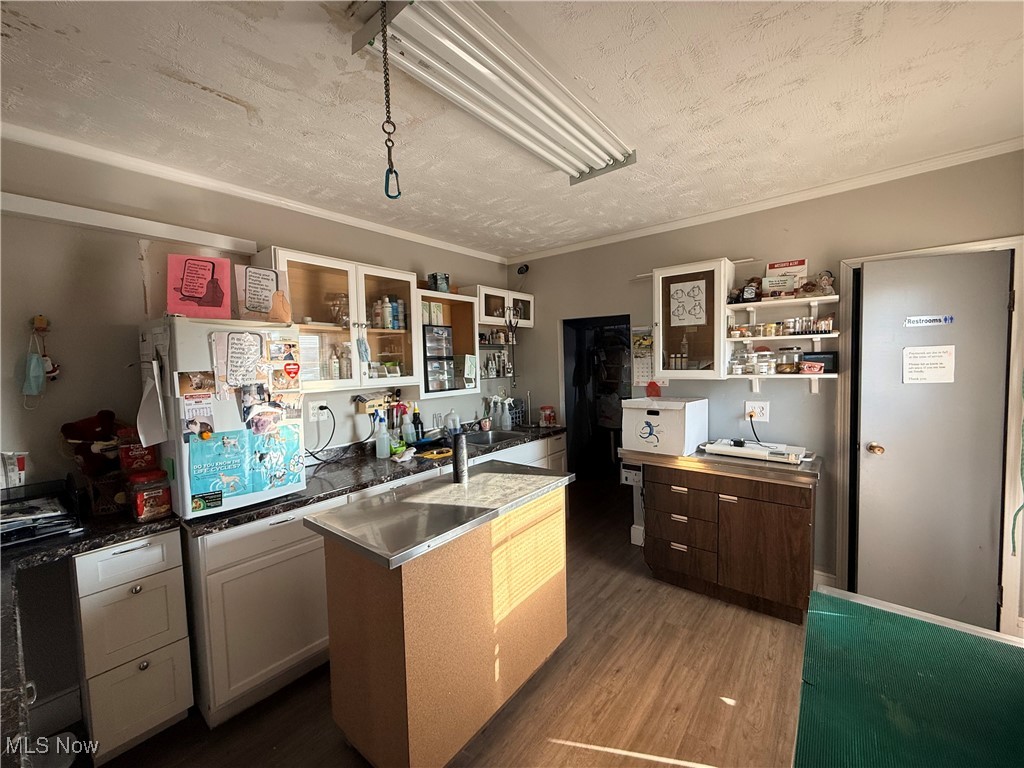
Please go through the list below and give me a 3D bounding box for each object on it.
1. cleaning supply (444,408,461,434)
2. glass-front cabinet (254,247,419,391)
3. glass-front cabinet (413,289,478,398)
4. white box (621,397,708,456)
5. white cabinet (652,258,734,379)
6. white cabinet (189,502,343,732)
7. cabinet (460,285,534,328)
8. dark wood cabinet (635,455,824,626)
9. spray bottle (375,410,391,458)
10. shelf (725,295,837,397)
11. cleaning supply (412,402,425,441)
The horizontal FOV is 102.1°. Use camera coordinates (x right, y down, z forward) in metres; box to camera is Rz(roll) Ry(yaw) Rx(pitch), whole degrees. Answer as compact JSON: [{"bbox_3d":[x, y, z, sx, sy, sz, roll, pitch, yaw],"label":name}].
[{"bbox_3d":[-0.468,0.319,3.302,0.125,0.250,0.125,-2,3,-8],"label":"cleaning supply"},{"bbox_3d":[-1.037,-0.348,2.576,0.280,0.759,0.912,1,4,39],"label":"glass-front cabinet"},{"bbox_3d":[-0.573,-0.295,3.208,0.316,0.762,0.613,1,4,39],"label":"glass-front cabinet"},{"bbox_3d":[1.066,0.271,2.893,0.410,0.346,0.430,1,4,41],"label":"white box"},{"bbox_3d":[1.259,-0.419,2.859,0.457,0.759,0.280,1,4,39],"label":"white cabinet"},{"bbox_3d":[-1.289,1.025,2.142,0.585,0.842,0.633,1,4,39],"label":"white cabinet"},{"bbox_3d":[-0.147,-0.666,3.725,0.316,0.305,0.761,1,4,39],"label":"cabinet"},{"bbox_3d":[1.420,0.917,2.753,0.975,0.855,0.494,1,4,39],"label":"dark wood cabinet"},{"bbox_3d":[-0.900,0.349,2.868,0.095,0.311,0.082,-3,4,-30],"label":"spray bottle"},{"bbox_3d":[1.694,-0.223,2.605,0.568,0.578,0.245,1,4,39],"label":"shelf"},{"bbox_3d":[-0.693,0.279,3.084,0.075,0.280,0.070,-2,3,-15],"label":"cleaning supply"}]

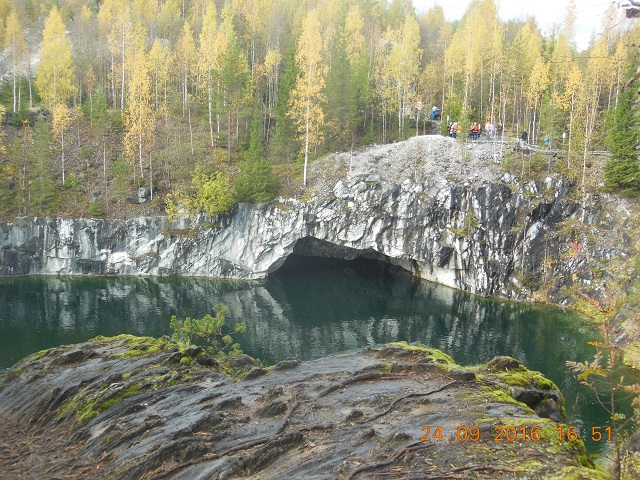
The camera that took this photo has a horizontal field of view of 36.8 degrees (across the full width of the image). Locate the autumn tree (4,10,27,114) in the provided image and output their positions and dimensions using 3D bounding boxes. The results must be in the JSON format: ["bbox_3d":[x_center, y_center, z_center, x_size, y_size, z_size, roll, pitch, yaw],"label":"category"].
[{"bbox_3d":[-31.820,-18.550,100.460,2.300,10.690,2.230,-2,9,-17],"label":"autumn tree"}]

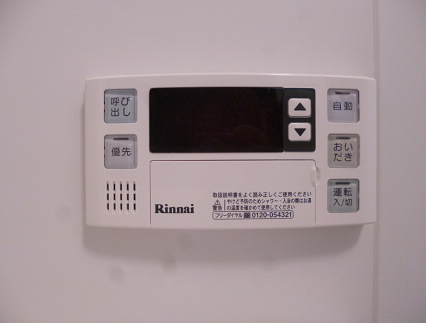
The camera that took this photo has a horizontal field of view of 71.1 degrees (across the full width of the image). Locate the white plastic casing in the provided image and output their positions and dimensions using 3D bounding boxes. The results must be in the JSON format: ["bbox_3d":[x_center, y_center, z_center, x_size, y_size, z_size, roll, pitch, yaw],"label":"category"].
[{"bbox_3d":[0.011,-0.006,0.195,0.181,0.095,0.021,0,0,-1],"label":"white plastic casing"}]

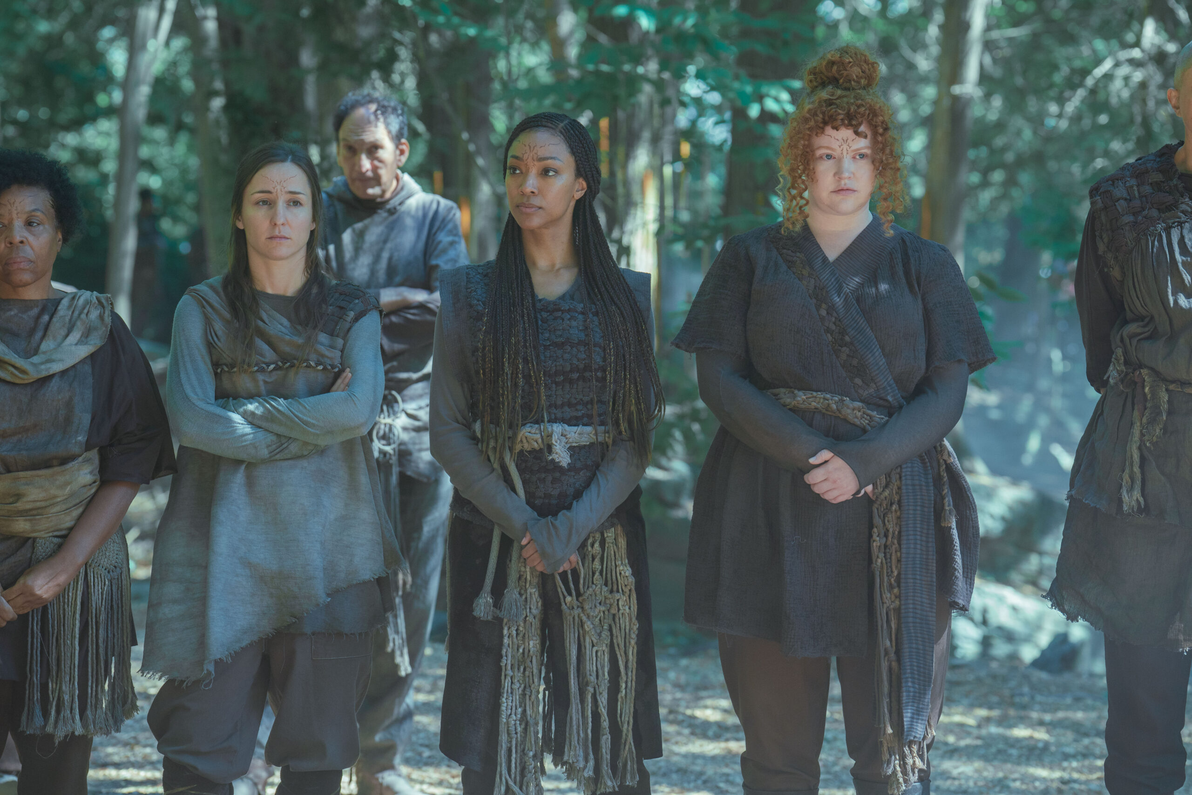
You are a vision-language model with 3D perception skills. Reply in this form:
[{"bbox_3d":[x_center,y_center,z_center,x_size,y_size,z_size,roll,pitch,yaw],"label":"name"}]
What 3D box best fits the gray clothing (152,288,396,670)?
[{"bbox_3d":[-0.628,0.160,8.400,0.470,0.765,0.360,0,4,-2],"label":"gray clothing"}]

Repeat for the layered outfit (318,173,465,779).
[{"bbox_3d":[-0.530,0.185,10.350,0.460,1.430,0.360,1,4,10],"label":"layered outfit"}]

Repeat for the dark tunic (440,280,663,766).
[{"bbox_3d":[-0.092,0.228,8.200,0.430,0.940,0.330,0,4,0],"label":"dark tunic"}]

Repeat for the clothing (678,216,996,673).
[{"bbox_3d":[0.450,0.081,8.250,0.600,0.830,0.420,0,4,-2],"label":"clothing"}]

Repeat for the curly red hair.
[{"bbox_3d":[0.471,-0.492,8.280,0.240,0.355,0.250,0,4,-2],"label":"curly red hair"}]

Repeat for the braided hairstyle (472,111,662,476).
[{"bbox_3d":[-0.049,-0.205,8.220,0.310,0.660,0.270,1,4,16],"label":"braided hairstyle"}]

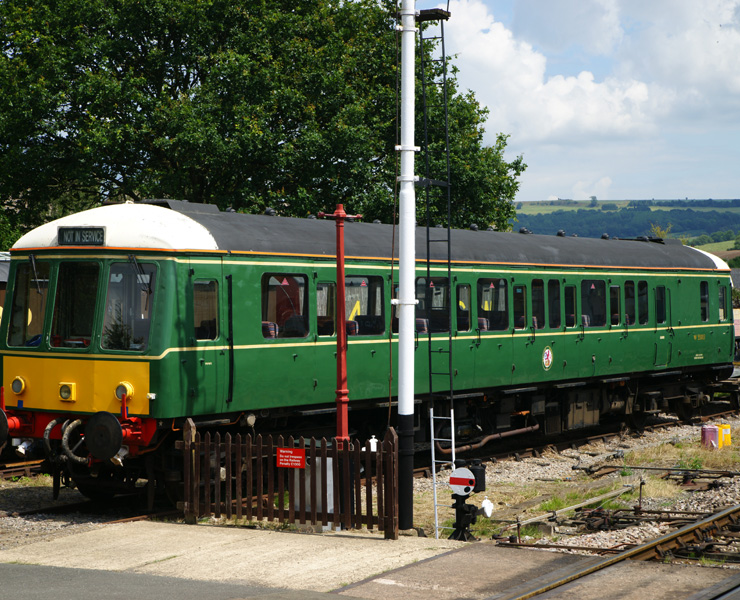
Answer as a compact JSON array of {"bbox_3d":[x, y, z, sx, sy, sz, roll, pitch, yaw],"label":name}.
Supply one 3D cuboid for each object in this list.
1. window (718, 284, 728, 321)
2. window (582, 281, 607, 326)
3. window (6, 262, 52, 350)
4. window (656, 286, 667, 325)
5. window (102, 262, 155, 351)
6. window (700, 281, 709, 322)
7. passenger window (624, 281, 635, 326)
[{"bbox_3d":[7.806,0.082,33.100,0.060,0.770,0.480,1,0,34],"label":"window"},{"bbox_3d":[4.030,0.065,27.065,0.060,0.848,1.010,0,0,34],"label":"window"},{"bbox_3d":[-4.263,0.056,18.750,0.730,1.090,0.060,0,-7,43],"label":"window"},{"bbox_3d":[5.723,0.100,29.541,0.060,0.748,0.487,0,0,34],"label":"window"},{"bbox_3d":[-2.896,0.078,18.100,0.710,1.060,0.070,1,-8,29],"label":"window"},{"bbox_3d":[6.986,0.034,31.388,0.060,0.849,0.462,0,0,34],"label":"window"},{"bbox_3d":[4.897,0.064,28.334,0.060,0.850,0.439,0,0,34],"label":"passenger window"}]

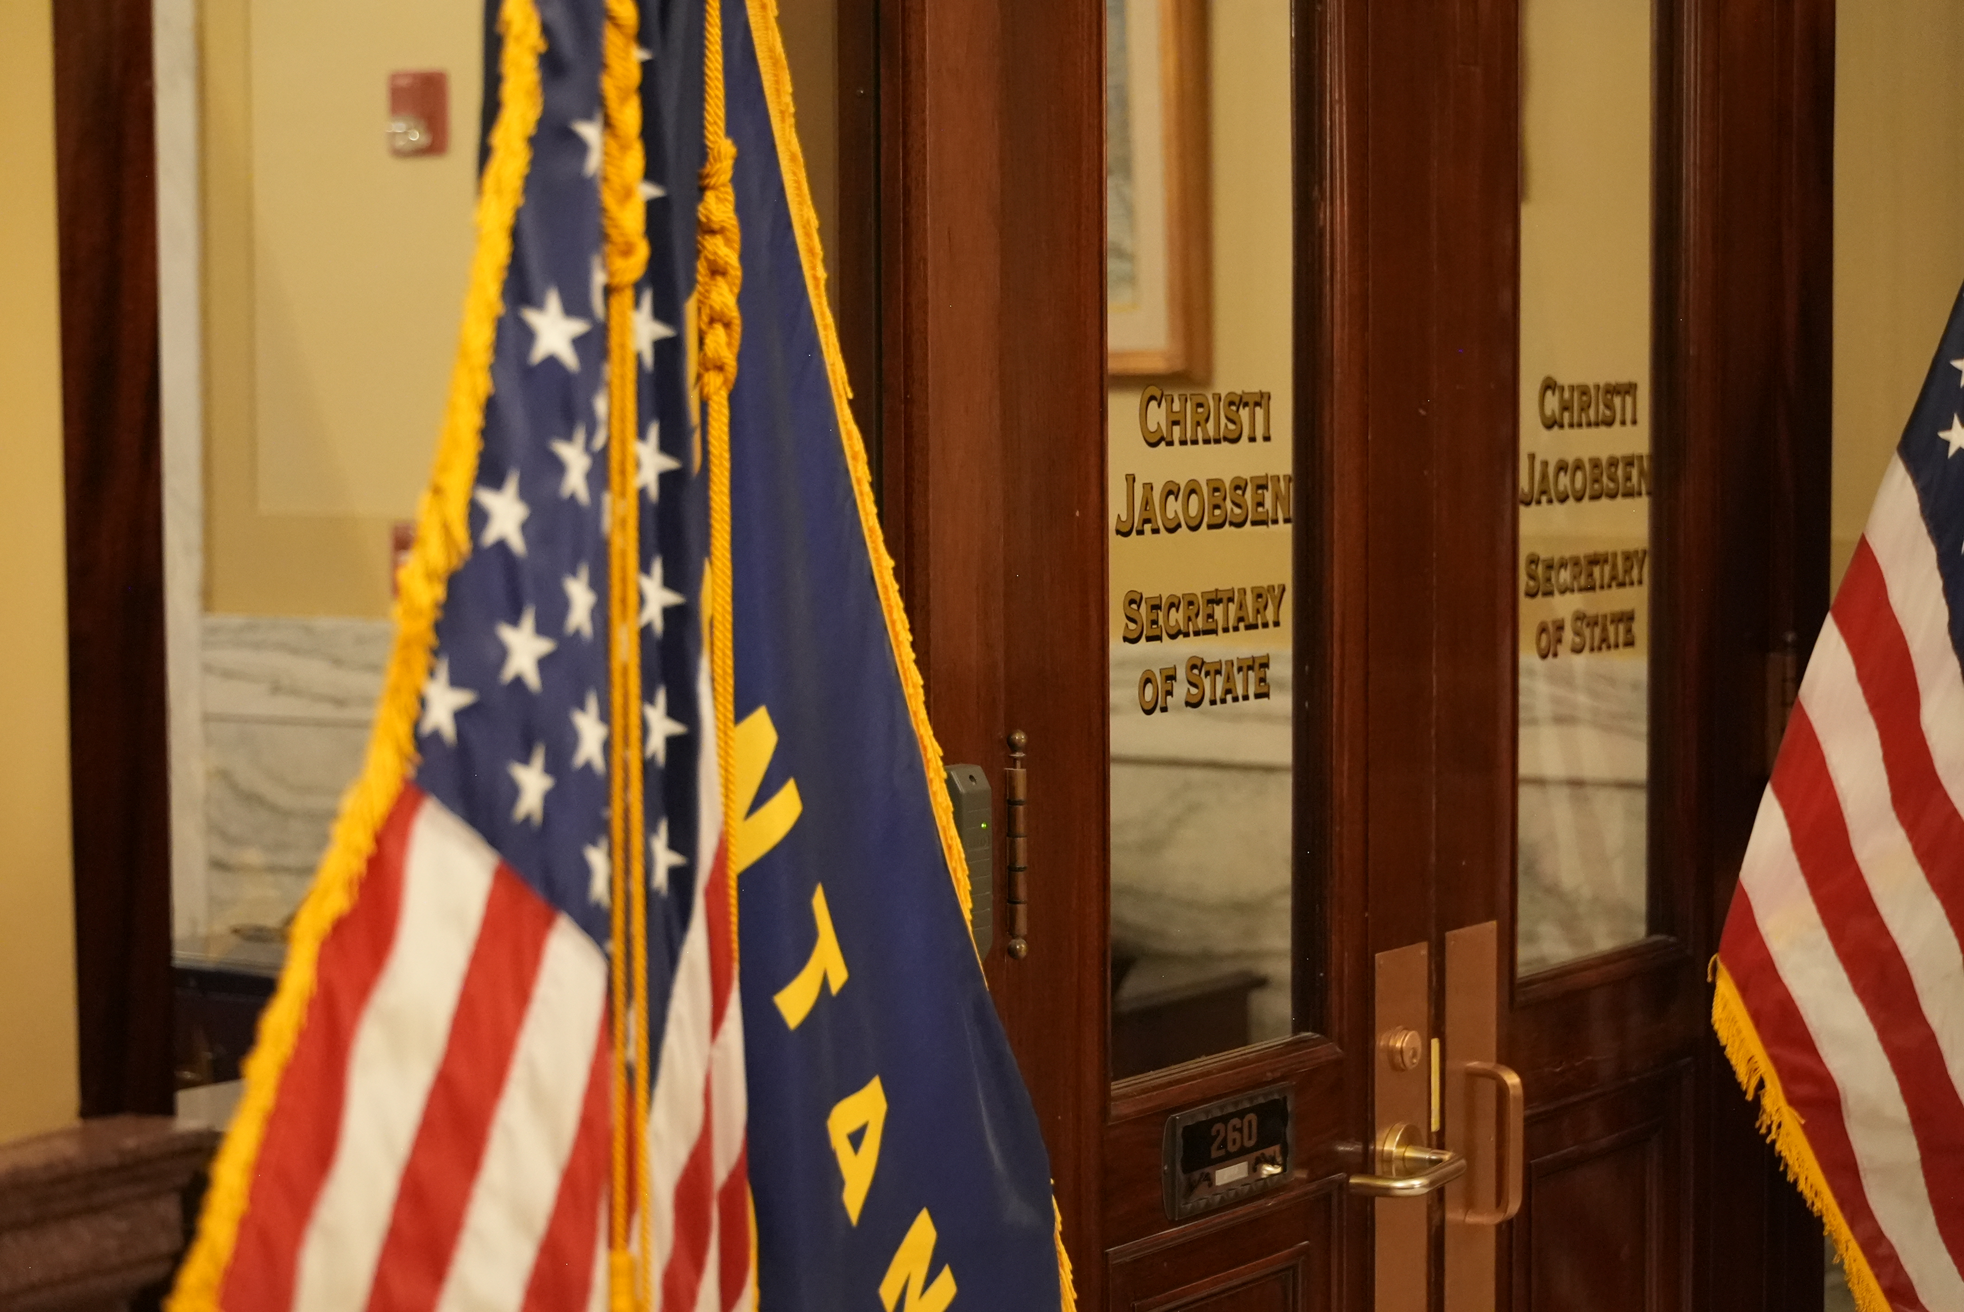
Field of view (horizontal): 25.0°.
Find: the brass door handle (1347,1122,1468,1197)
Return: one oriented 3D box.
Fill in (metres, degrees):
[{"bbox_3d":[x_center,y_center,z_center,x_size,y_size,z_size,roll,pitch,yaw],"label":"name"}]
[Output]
[{"bbox_3d":[0.377,0.445,3.894,0.072,0.054,0.139,3,5,34],"label":"brass door handle"}]

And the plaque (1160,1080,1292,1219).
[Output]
[{"bbox_3d":[0.207,0.412,3.691,0.016,0.084,0.192,3,5,34],"label":"plaque"}]

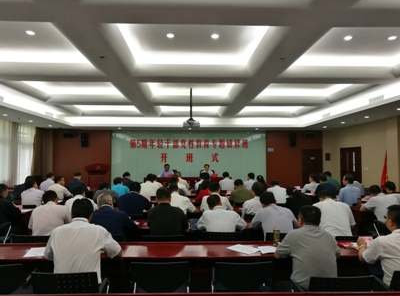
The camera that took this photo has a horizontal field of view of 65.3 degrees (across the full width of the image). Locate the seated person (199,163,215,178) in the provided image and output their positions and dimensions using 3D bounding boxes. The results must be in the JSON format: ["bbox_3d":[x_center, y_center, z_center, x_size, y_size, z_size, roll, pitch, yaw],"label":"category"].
[{"bbox_3d":[0.215,1.111,9.600,0.520,1.240,0.720,0,-2,-2],"label":"seated person"}]

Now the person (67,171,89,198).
[{"bbox_3d":[-2.709,1.164,6.900,0.520,1.260,0.750,0,-2,6],"label":"person"}]

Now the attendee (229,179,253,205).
[{"bbox_3d":[0.756,1.157,5.750,0.520,1.200,0.750,0,-2,-2],"label":"attendee"}]

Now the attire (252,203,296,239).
[{"bbox_3d":[0.836,0.965,3.550,0.580,0.660,0.480,0,-2,-2],"label":"attire"}]

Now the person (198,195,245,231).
[{"bbox_3d":[0.252,1.162,3.795,0.620,1.180,0.750,0,-2,-2],"label":"person"}]

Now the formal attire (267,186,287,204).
[{"bbox_3d":[1.509,1.046,6.094,0.500,0.640,0.420,0,-2,-2],"label":"formal attire"}]

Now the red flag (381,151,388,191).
[{"bbox_3d":[5.400,0.621,9.107,0.250,1.270,0.250,-1,-2,28],"label":"red flag"}]

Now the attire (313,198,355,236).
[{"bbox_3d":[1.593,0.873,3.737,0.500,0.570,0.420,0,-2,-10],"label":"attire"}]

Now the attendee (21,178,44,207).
[{"bbox_3d":[-3.166,1.207,5.981,0.540,1.230,0.760,0,-2,2],"label":"attendee"}]

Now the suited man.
[{"bbox_3d":[-0.987,1.091,3.580,0.560,1.190,0.750,0,-2,8],"label":"suited man"}]

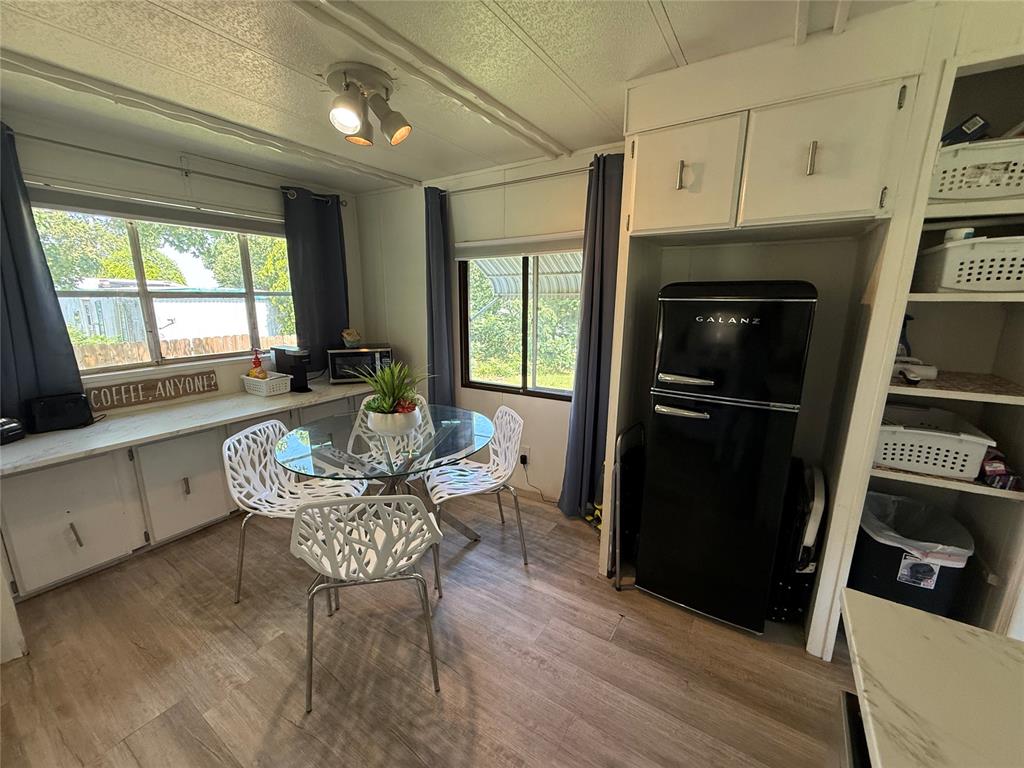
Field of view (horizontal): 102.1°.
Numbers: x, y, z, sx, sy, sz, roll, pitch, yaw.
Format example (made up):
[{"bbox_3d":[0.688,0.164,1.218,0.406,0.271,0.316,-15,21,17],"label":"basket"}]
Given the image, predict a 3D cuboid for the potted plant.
[{"bbox_3d":[-0.591,0.065,2.066,0.400,0.350,0.380,-3,13,-16],"label":"potted plant"}]

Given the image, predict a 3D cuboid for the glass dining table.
[{"bbox_3d":[-0.590,0.619,2.168,1.040,0.775,1.040,-1,12,-8],"label":"glass dining table"}]

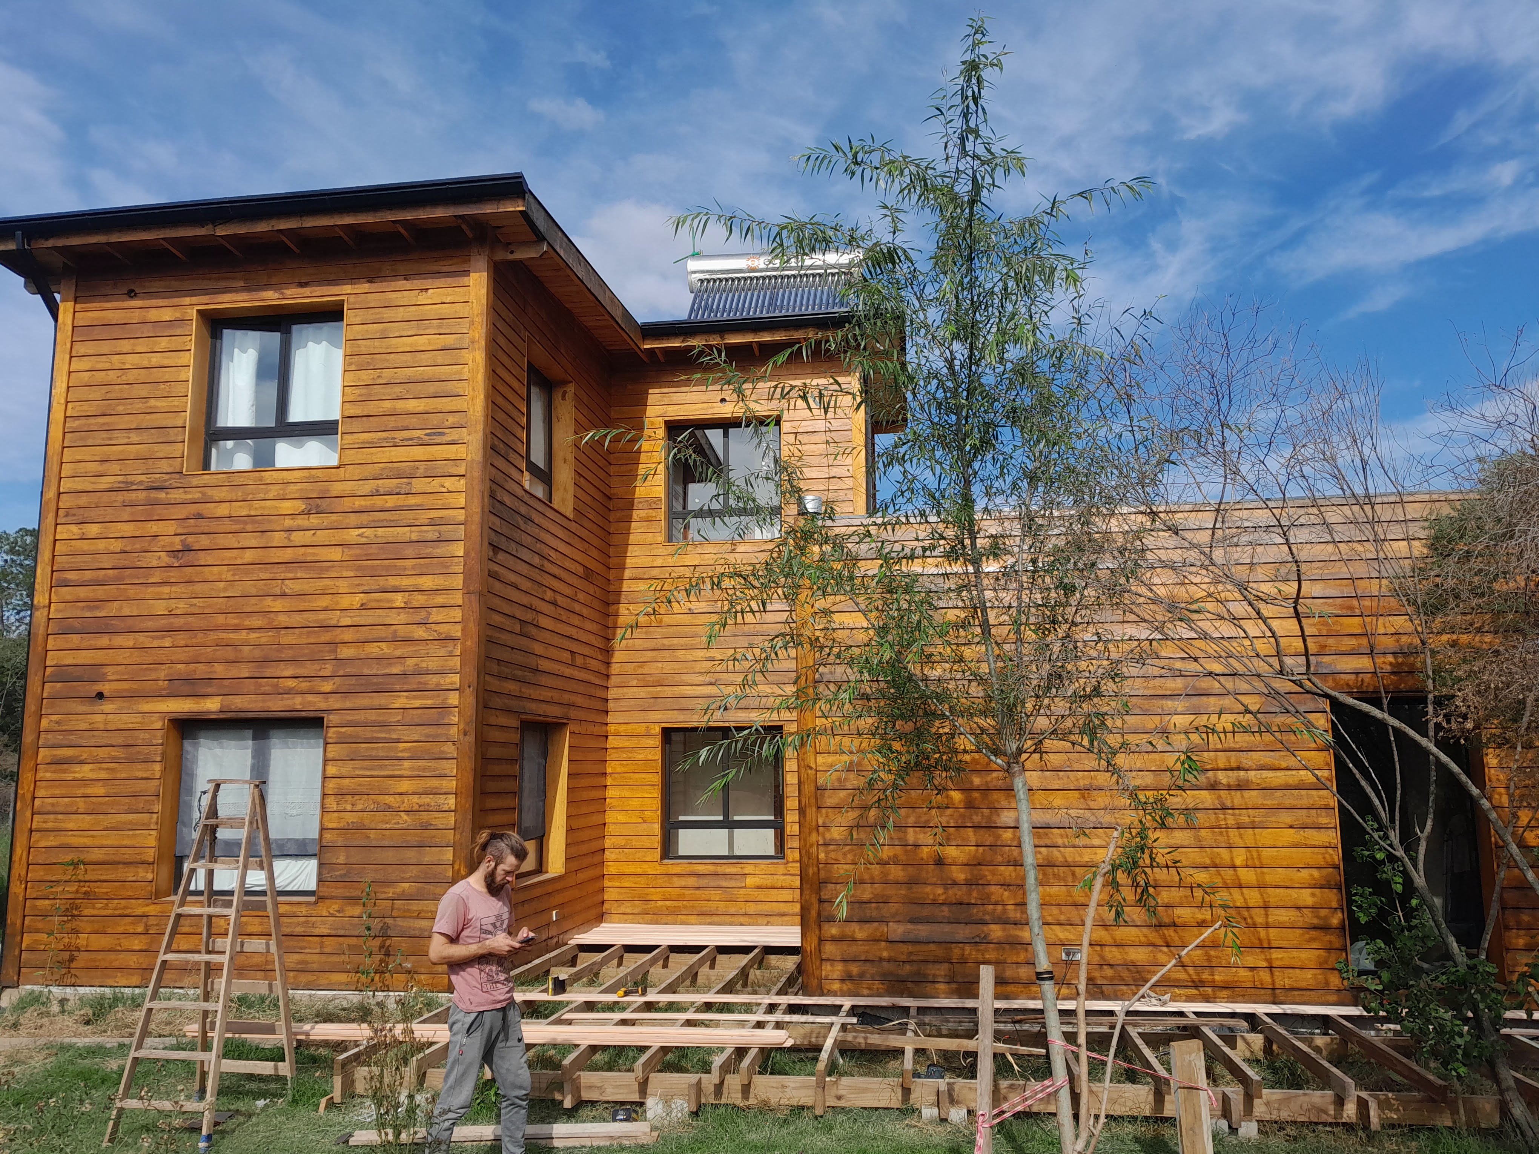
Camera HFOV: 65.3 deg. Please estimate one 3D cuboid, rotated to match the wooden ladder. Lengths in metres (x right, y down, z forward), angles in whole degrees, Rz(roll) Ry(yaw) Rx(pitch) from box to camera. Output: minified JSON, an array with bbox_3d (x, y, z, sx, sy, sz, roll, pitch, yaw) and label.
[{"bbox_3d":[-3.268,2.175,7.064,0.600,1.940,1.020,-1,-9,3],"label":"wooden ladder"}]

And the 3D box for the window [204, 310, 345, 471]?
[{"bbox_3d":[-4.318,-1.609,10.601,1.380,1.450,0.080,-2,-9,8],"label":"window"}]

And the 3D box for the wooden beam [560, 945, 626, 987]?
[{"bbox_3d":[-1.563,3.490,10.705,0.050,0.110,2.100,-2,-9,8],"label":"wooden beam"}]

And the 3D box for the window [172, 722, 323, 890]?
[{"bbox_3d":[-4.282,1.918,10.078,1.320,1.420,0.070,-2,-9,8],"label":"window"}]

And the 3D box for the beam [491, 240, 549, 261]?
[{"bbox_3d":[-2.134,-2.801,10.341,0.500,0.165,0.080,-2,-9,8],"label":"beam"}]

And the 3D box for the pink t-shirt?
[{"bbox_3d":[-1.391,1.794,5.839,0.310,0.640,0.480,-6,-10,29],"label":"pink t-shirt"}]

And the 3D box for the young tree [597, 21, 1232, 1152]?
[{"bbox_3d":[0.628,-0.029,5.998,3.050,5.850,2.700,-2,-9,8],"label":"young tree"}]

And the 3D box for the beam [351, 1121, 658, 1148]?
[{"bbox_3d":[-1.418,2.998,6.439,1.640,0.075,0.180,-1,-9,0],"label":"beam"}]

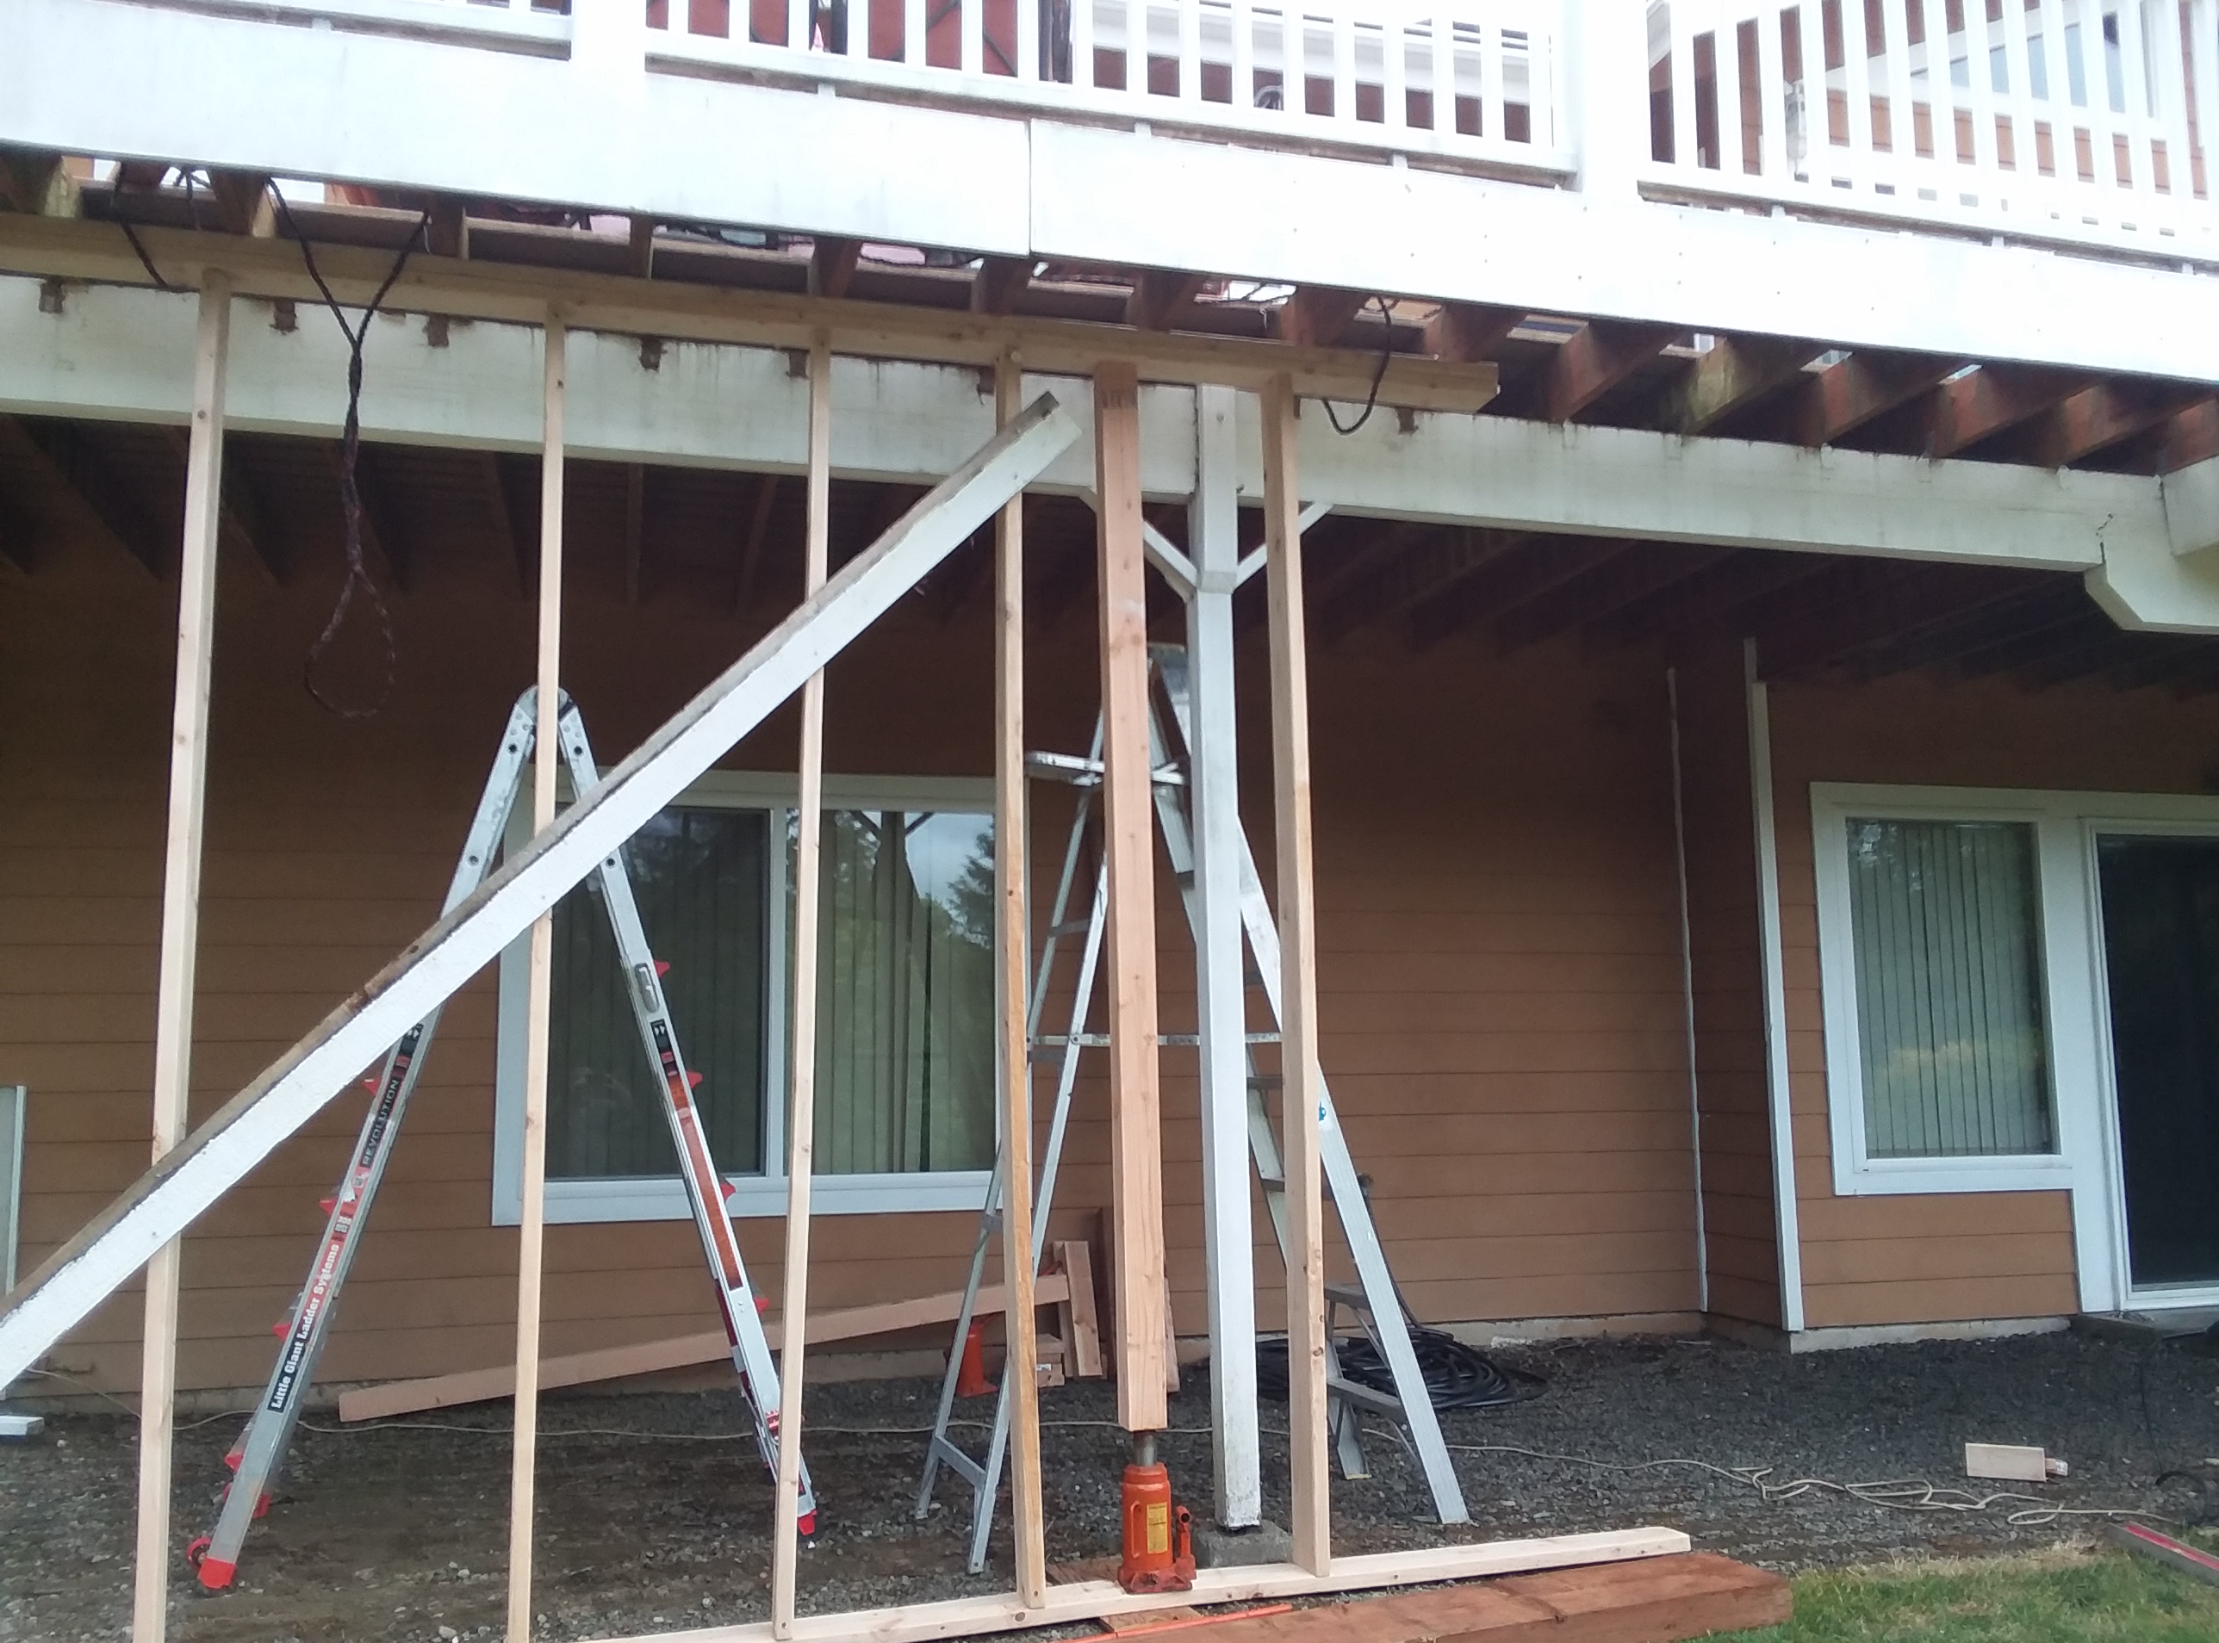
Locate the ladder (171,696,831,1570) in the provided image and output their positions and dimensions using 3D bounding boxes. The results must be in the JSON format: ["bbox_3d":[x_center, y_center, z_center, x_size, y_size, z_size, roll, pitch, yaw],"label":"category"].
[{"bbox_3d":[-1.581,0.769,5.055,1.462,2.205,0.705,1,-7,-17],"label":"ladder"}]

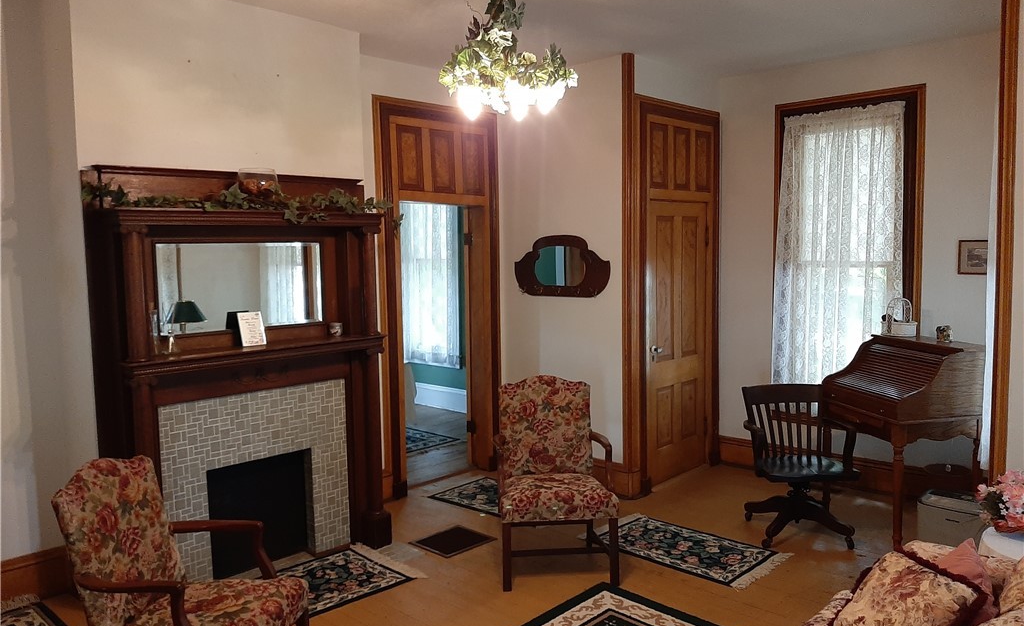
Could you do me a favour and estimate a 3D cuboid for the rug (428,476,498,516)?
[{"bbox_3d":[-0.053,1.245,5.133,1.009,0.012,0.547,4,7,44],"label":"rug"}]

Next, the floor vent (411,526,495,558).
[{"bbox_3d":[-0.343,1.312,4.449,0.325,0.012,0.364,4,7,44],"label":"floor vent"}]

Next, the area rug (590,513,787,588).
[{"bbox_3d":[0.954,1.308,4.316,1.000,0.012,0.556,4,7,44],"label":"area rug"}]

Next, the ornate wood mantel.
[{"bbox_3d":[-1.280,0.339,3.897,0.299,2.069,1.436,4,7,44],"label":"ornate wood mantel"}]

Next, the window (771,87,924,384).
[{"bbox_3d":[2.231,-0.309,5.206,0.966,2.266,0.130,4,7,44],"label":"window"}]

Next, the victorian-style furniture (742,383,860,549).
[{"bbox_3d":[1.664,0.875,4.487,0.629,0.824,0.616,-1,5,-7],"label":"victorian-style furniture"}]

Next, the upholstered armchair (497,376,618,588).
[{"bbox_3d":[0.220,0.856,4.048,0.633,0.978,0.590,-1,5,-5],"label":"upholstered armchair"}]

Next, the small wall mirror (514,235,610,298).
[{"bbox_3d":[0.334,-0.323,5.386,0.877,0.427,0.040,4,7,44],"label":"small wall mirror"}]

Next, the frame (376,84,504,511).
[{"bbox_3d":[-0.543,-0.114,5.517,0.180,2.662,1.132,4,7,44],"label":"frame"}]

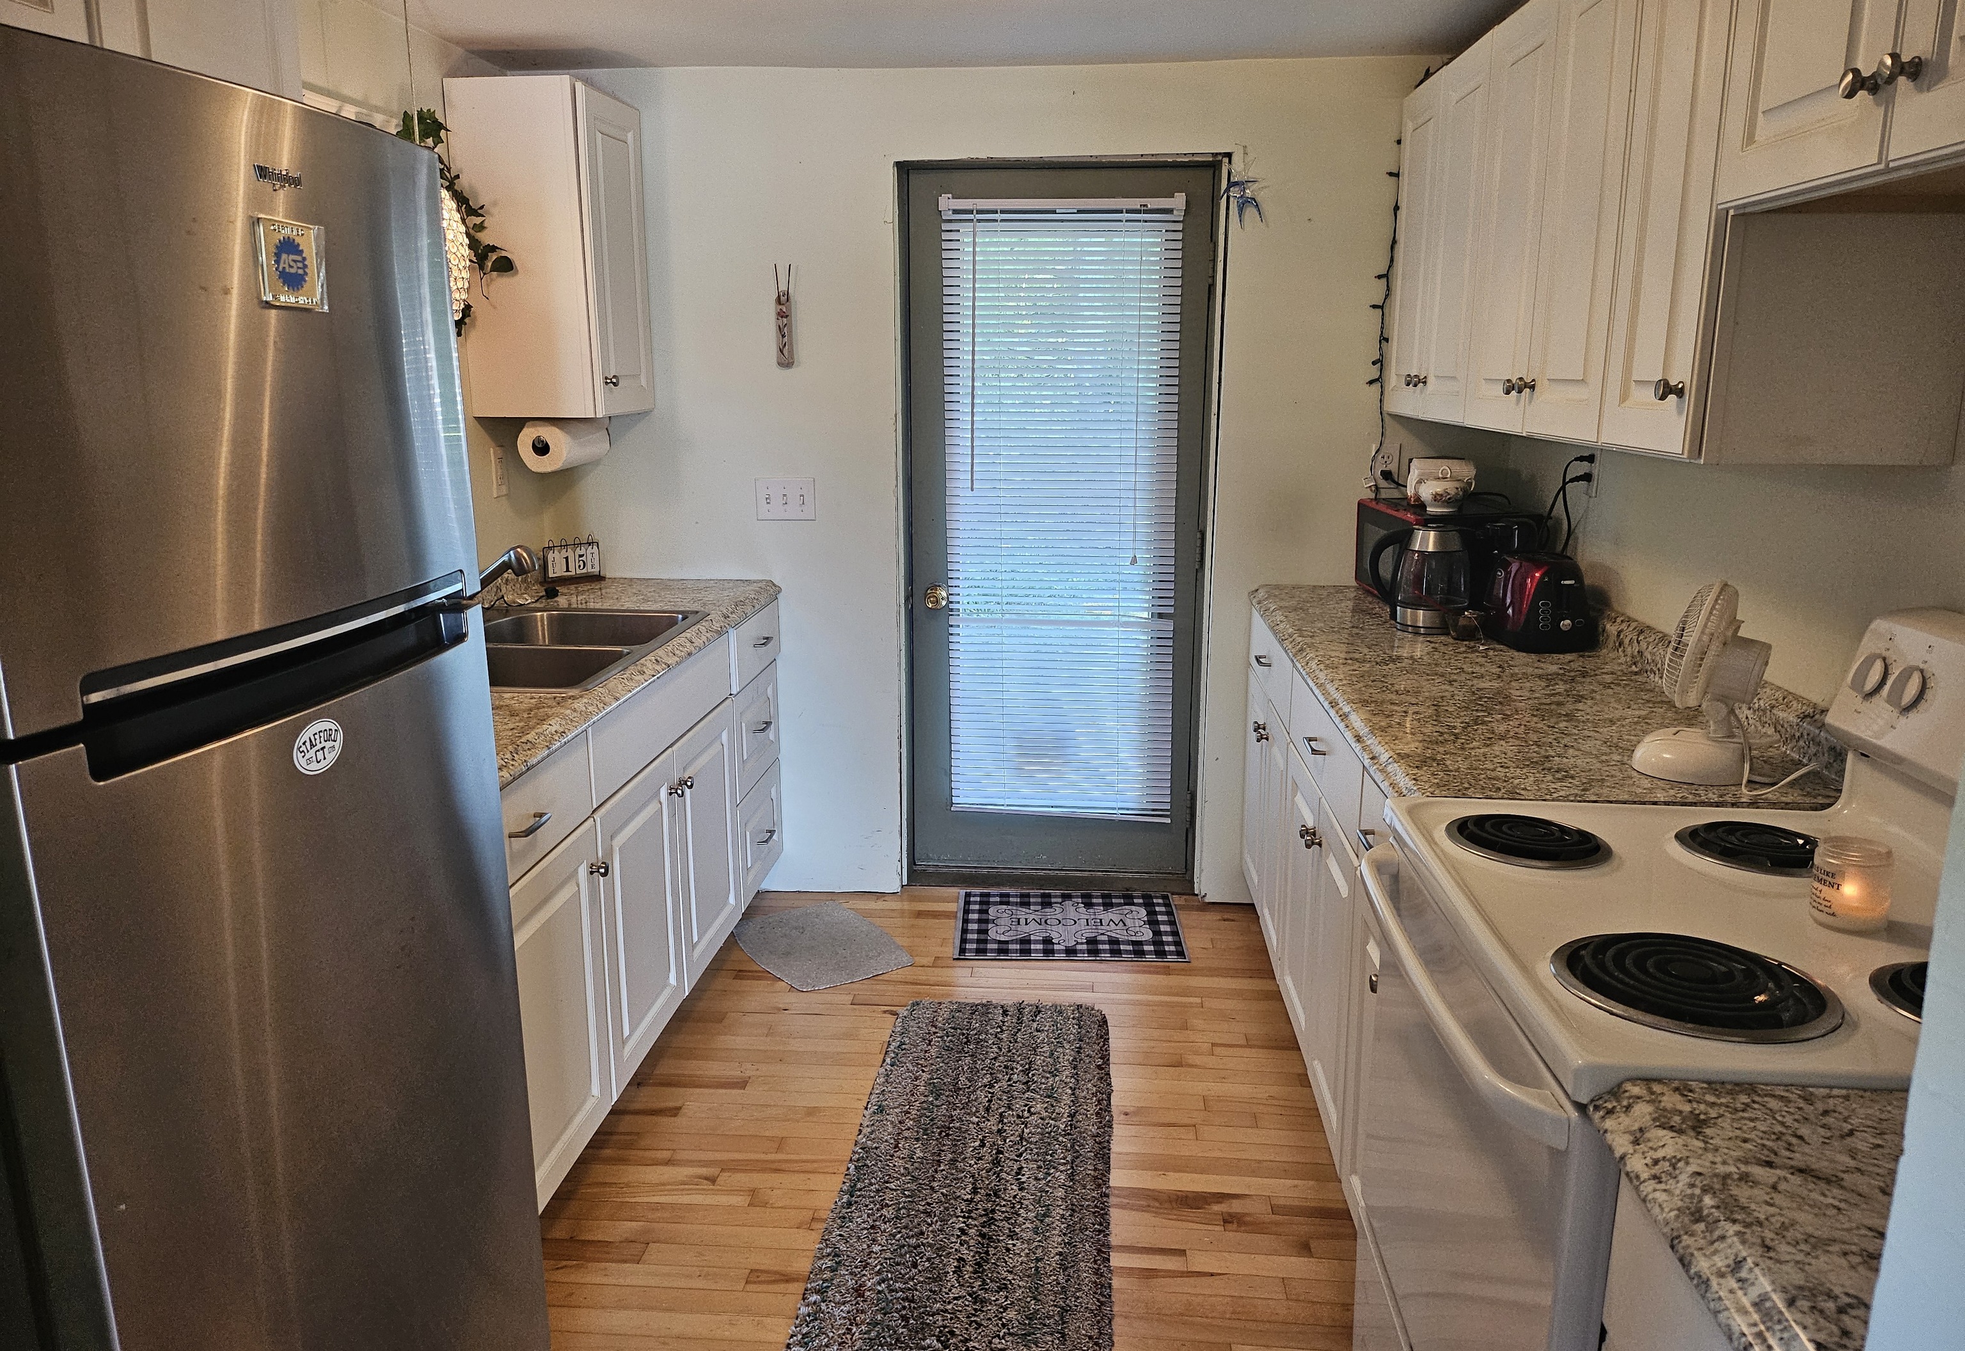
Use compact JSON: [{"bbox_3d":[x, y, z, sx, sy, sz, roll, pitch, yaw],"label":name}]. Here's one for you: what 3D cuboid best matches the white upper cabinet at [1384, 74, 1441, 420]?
[{"bbox_3d":[1.184,-1.016,3.269,0.313,0.765,0.405,1,12,5],"label":"white upper cabinet"}]

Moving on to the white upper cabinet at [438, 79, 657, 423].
[{"bbox_3d":[-1.058,-1.041,3.419,0.315,0.762,0.475,1,12,5],"label":"white upper cabinet"}]

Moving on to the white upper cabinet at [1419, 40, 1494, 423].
[{"bbox_3d":[1.166,-0.931,2.904,0.320,0.762,0.385,1,13,5],"label":"white upper cabinet"}]

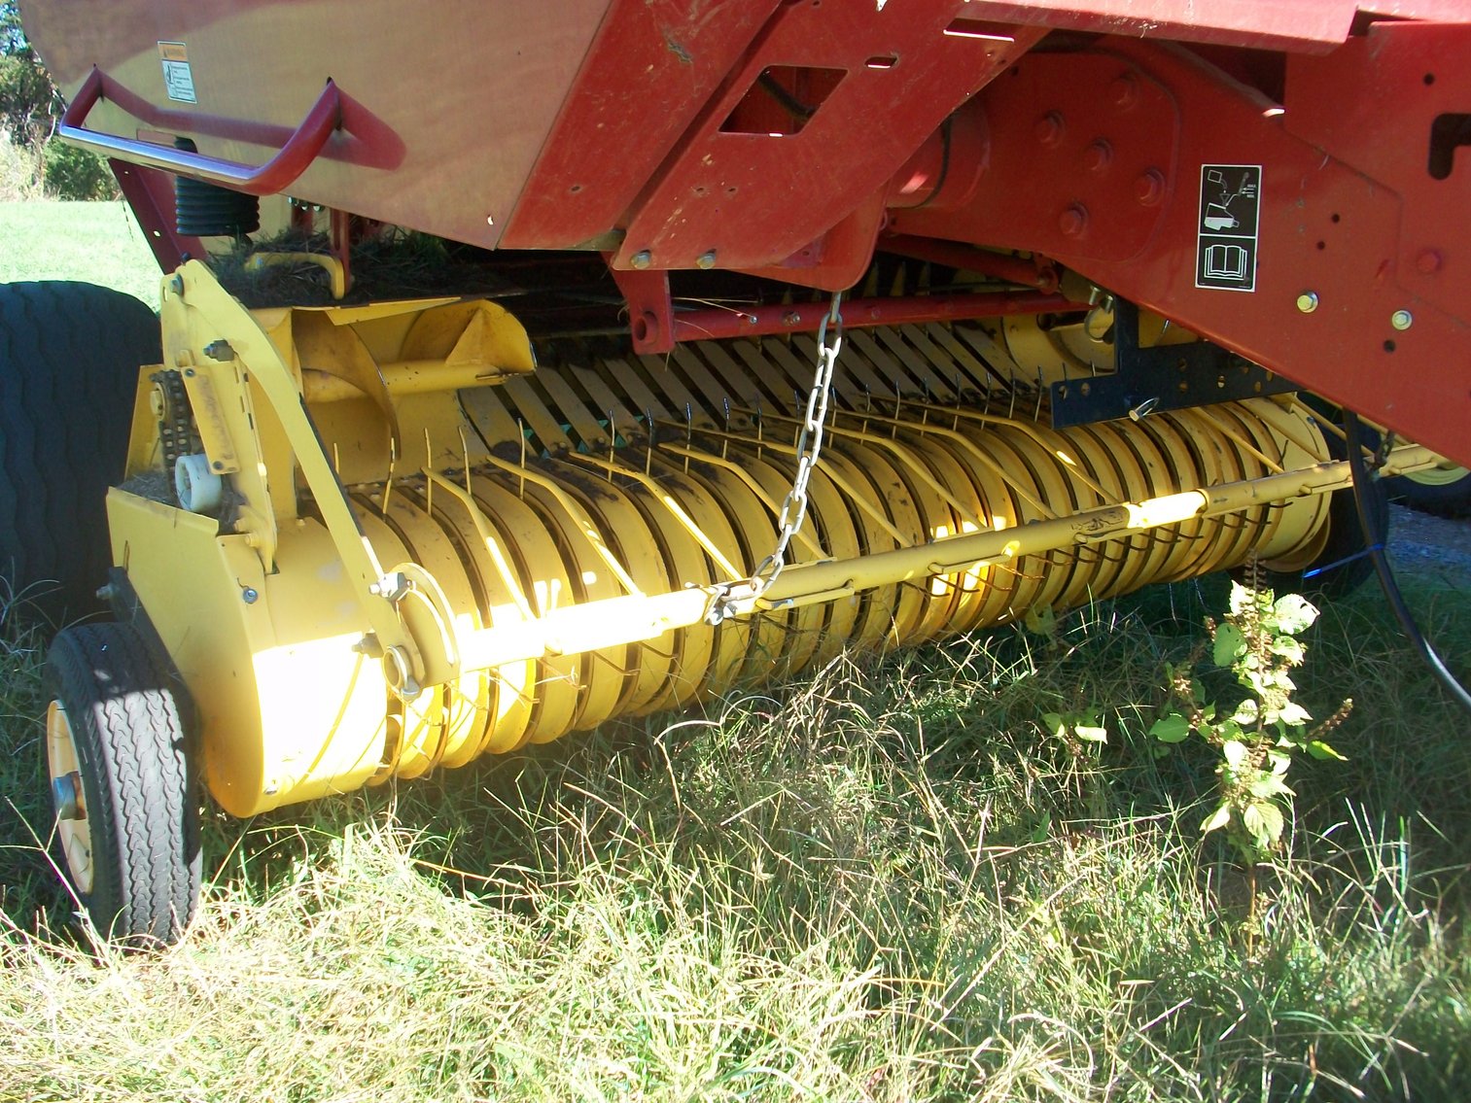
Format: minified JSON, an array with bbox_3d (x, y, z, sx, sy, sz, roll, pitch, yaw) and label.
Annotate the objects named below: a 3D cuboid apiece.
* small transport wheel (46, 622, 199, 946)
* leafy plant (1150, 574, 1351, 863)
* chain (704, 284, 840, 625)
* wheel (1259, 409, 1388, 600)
[{"bbox_3d":[-0.748,0.286,1.753,0.110,0.400,0.400,-10,18,-35],"label":"small transport wheel"},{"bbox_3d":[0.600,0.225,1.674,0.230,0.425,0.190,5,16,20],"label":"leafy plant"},{"bbox_3d":[0.043,-0.109,1.651,0.163,0.393,0.050,-6,16,-20],"label":"chain"},{"bbox_3d":[1.171,-0.080,3.060,0.110,0.405,0.405,-10,18,-35],"label":"wheel"}]

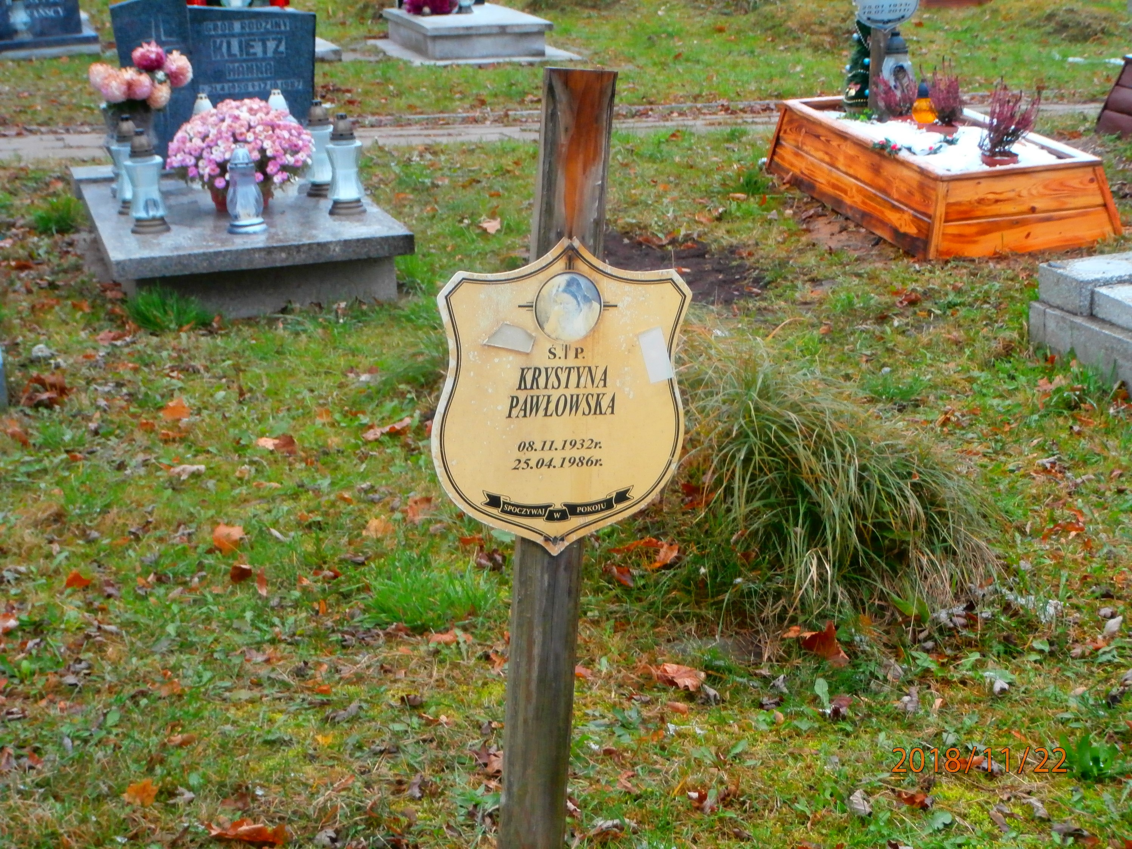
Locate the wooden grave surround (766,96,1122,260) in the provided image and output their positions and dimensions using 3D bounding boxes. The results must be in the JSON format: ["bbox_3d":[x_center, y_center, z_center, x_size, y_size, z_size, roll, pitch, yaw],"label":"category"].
[{"bbox_3d":[1.349,-0.967,8.299,0.684,0.256,1.868,-6,17,-11],"label":"wooden grave surround"}]

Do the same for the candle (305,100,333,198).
[{"bbox_3d":[-0.827,-0.914,7.346,0.121,0.313,0.121,-7,17,-14],"label":"candle"}]

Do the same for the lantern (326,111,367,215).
[{"bbox_3d":[-0.698,-0.820,7.001,0.122,0.317,0.122,-7,17,-14],"label":"lantern"}]

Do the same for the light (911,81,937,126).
[{"bbox_3d":[1.386,-1.244,8.592,0.099,0.164,0.099,-6,17,-11],"label":"light"}]

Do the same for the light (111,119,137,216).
[{"bbox_3d":[-1.411,-0.840,7.191,0.109,0.312,0.109,-7,17,-14],"label":"light"}]

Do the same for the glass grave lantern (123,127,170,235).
[{"bbox_3d":[-1.300,-0.753,6.869,0.124,0.318,0.124,-7,17,-14],"label":"glass grave lantern"}]

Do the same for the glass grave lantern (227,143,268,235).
[{"bbox_3d":[-0.984,-0.722,6.799,0.125,0.270,0.125,-7,17,-14],"label":"glass grave lantern"}]

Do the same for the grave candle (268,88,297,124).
[{"bbox_3d":[-0.995,-1.026,7.785,0.131,0.292,0.131,-7,17,-14],"label":"grave candle"}]

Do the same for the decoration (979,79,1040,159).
[{"bbox_3d":[1.532,-1.052,7.670,0.209,0.271,0.188,-6,17,-11],"label":"decoration"}]

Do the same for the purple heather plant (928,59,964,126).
[{"bbox_3d":[1.429,-1.249,8.365,0.140,0.251,0.126,-6,17,-11],"label":"purple heather plant"}]

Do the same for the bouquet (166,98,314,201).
[{"bbox_3d":[-1.058,-0.881,7.147,0.481,0.323,0.457,-7,17,-14],"label":"bouquet"}]

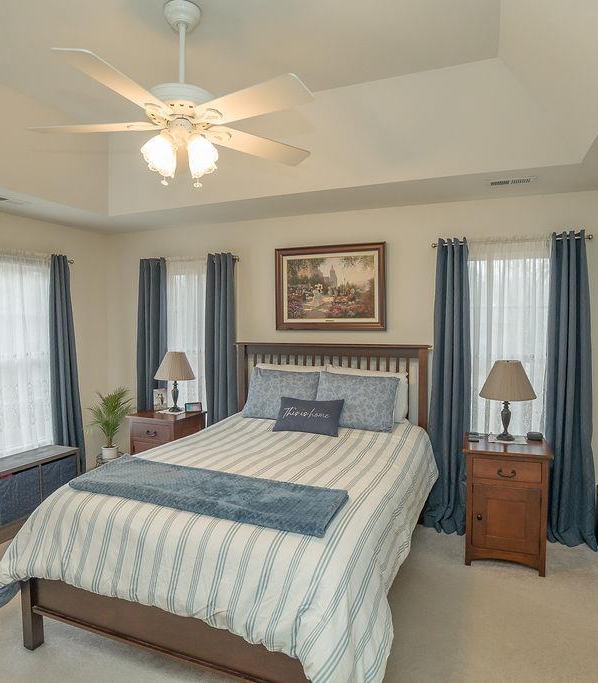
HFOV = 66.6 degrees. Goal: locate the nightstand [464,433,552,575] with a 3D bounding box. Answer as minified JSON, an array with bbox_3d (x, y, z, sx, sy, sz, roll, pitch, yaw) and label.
[{"bbox_3d":[1.338,1.038,2.967,0.487,0.740,0.435,1,3,22],"label":"nightstand"}]

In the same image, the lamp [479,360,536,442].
[{"bbox_3d":[1.427,0.401,3.121,0.381,0.529,0.381,1,3,22],"label":"lamp"}]

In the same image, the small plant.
[{"bbox_3d":[-1.674,0.682,4.030,0.380,0.550,0.380,1,3,22],"label":"small plant"}]

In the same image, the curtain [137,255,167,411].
[{"bbox_3d":[-1.403,0.282,4.411,0.345,2.150,0.130,1,3,22],"label":"curtain"}]

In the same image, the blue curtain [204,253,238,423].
[{"bbox_3d":[-0.729,0.257,4.210,0.366,2.143,0.214,1,3,22],"label":"blue curtain"}]

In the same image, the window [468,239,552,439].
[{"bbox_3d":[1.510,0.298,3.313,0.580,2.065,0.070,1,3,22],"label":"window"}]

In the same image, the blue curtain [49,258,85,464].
[{"bbox_3d":[-2.125,0.274,4.196,0.206,2.112,0.358,1,3,22],"label":"blue curtain"}]

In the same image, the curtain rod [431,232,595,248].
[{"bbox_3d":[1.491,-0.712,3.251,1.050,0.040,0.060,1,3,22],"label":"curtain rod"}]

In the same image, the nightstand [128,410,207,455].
[{"bbox_3d":[-1.149,1.003,3.959,0.482,0.748,0.435,1,3,22],"label":"nightstand"}]

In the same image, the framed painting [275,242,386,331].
[{"bbox_3d":[0.249,-0.444,3.827,0.964,0.705,0.040,1,3,22],"label":"framed painting"}]

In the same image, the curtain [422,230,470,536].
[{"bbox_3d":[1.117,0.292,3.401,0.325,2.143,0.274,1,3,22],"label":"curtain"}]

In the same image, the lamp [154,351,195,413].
[{"bbox_3d":[-1.110,0.359,4.091,0.381,0.529,0.381,0,3,0],"label":"lamp"}]

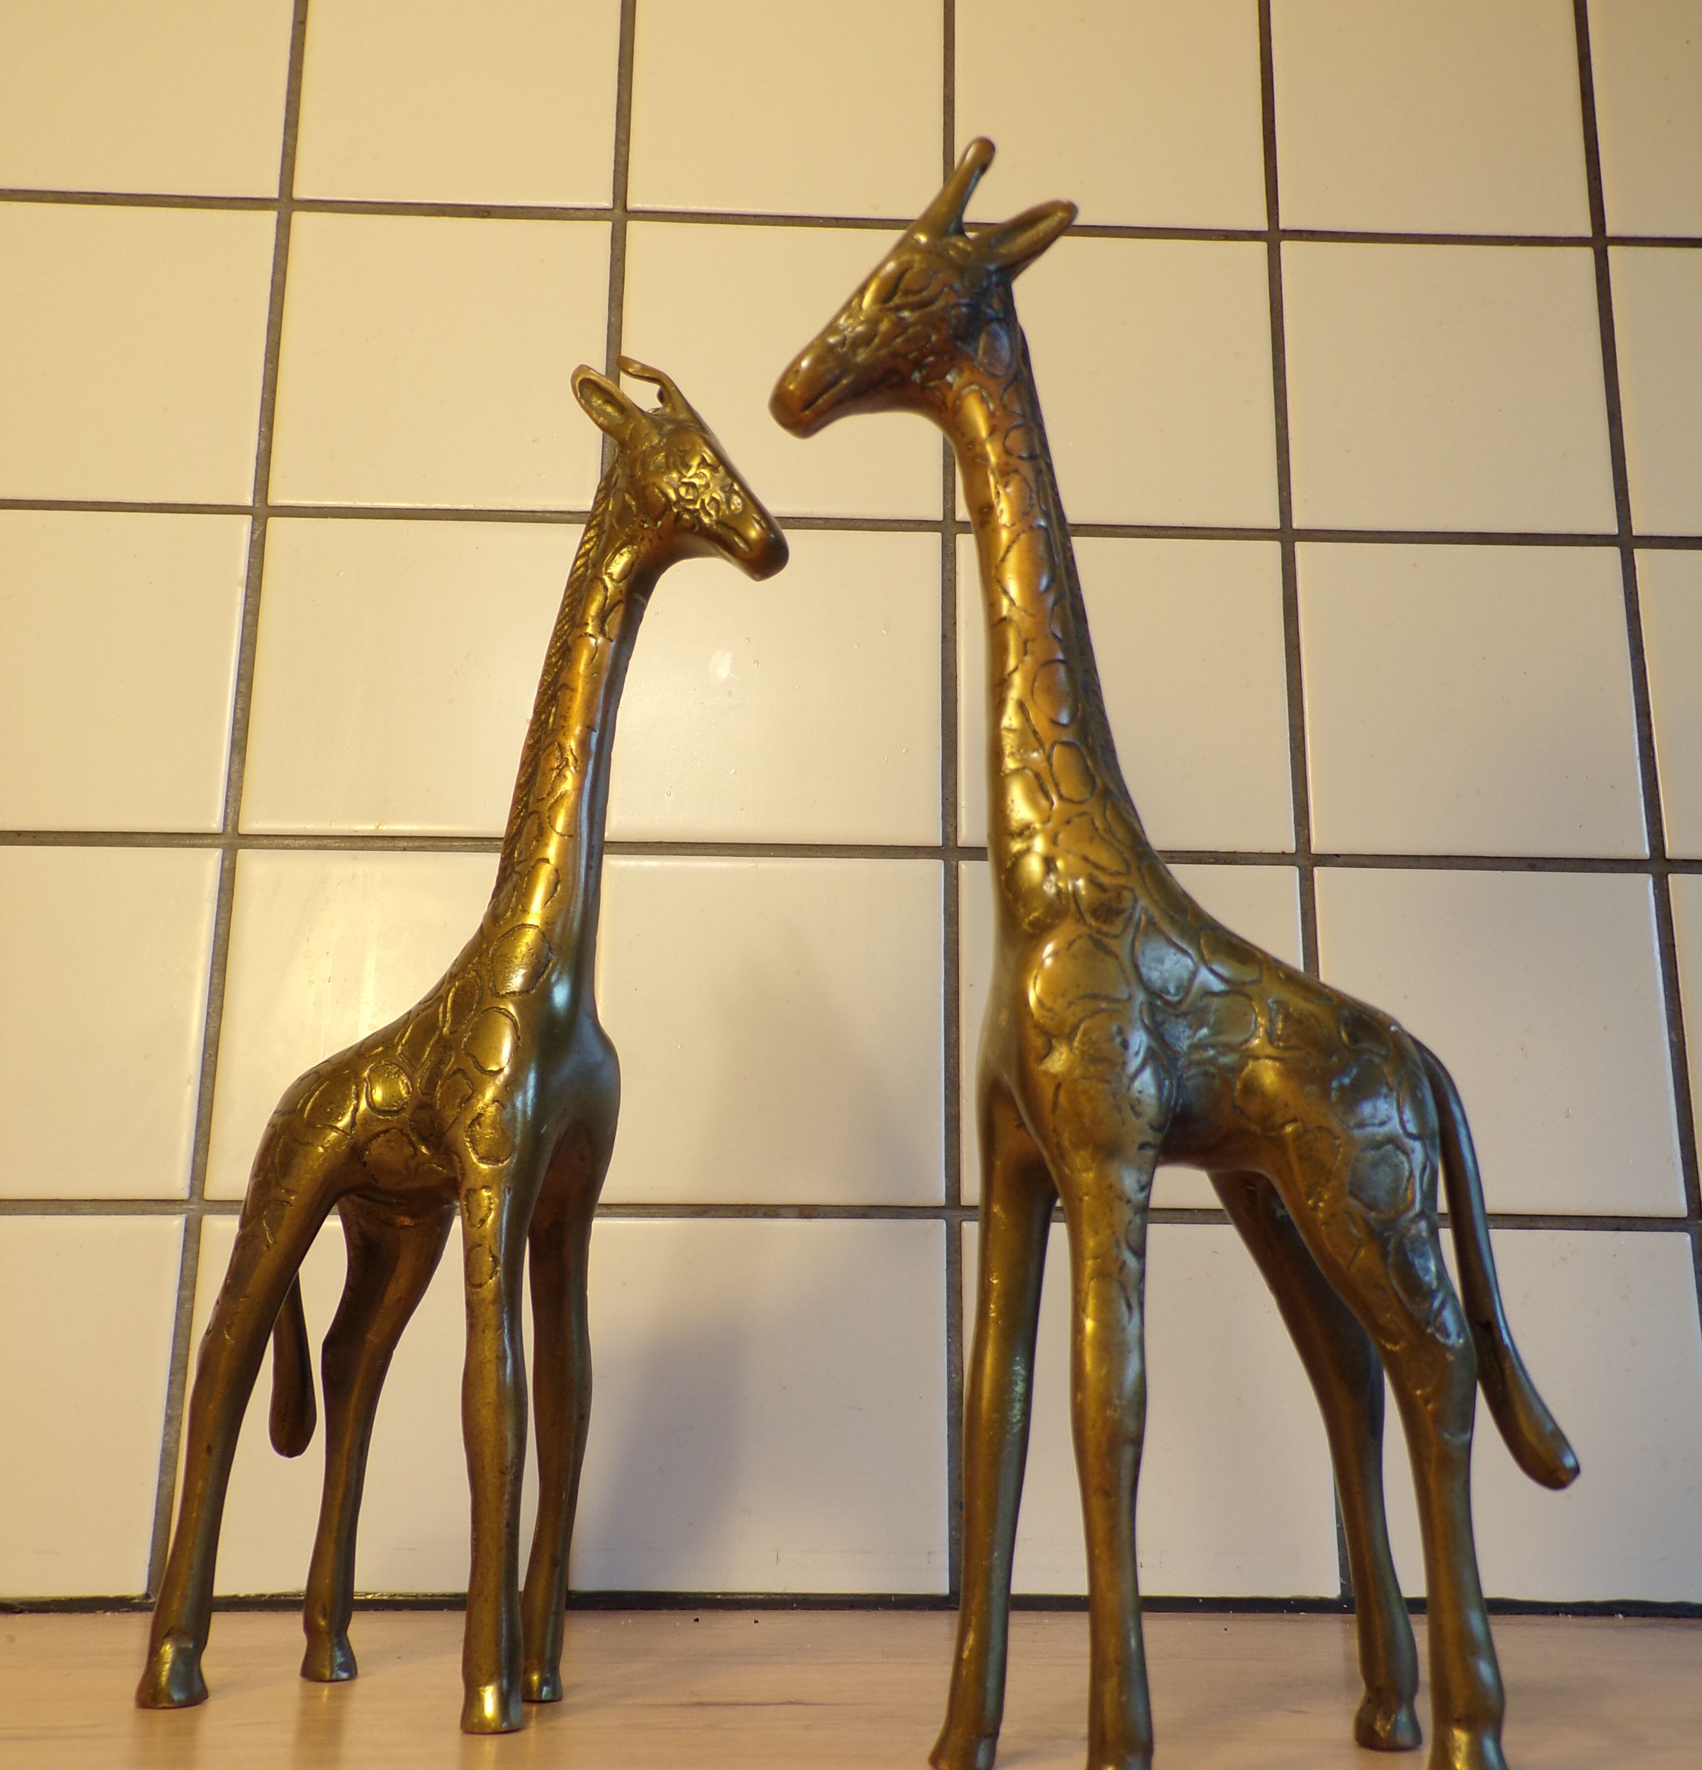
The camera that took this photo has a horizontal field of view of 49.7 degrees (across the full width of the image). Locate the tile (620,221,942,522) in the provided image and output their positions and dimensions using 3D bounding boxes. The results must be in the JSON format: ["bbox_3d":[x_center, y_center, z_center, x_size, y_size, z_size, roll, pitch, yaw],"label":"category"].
[{"bbox_3d":[-0.021,-0.156,0.562,0.099,0.098,0.008,1,-13,-2],"label":"tile"}]

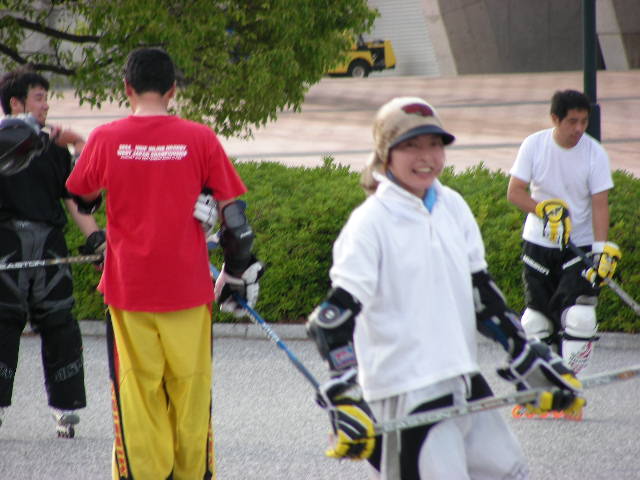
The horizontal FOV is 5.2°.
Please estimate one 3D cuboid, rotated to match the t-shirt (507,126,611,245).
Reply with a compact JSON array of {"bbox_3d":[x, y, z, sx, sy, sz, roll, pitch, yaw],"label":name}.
[{"bbox_3d":[1.215,-0.265,35.500,0.530,0.600,0.280,0,1,-6],"label":"t-shirt"}]

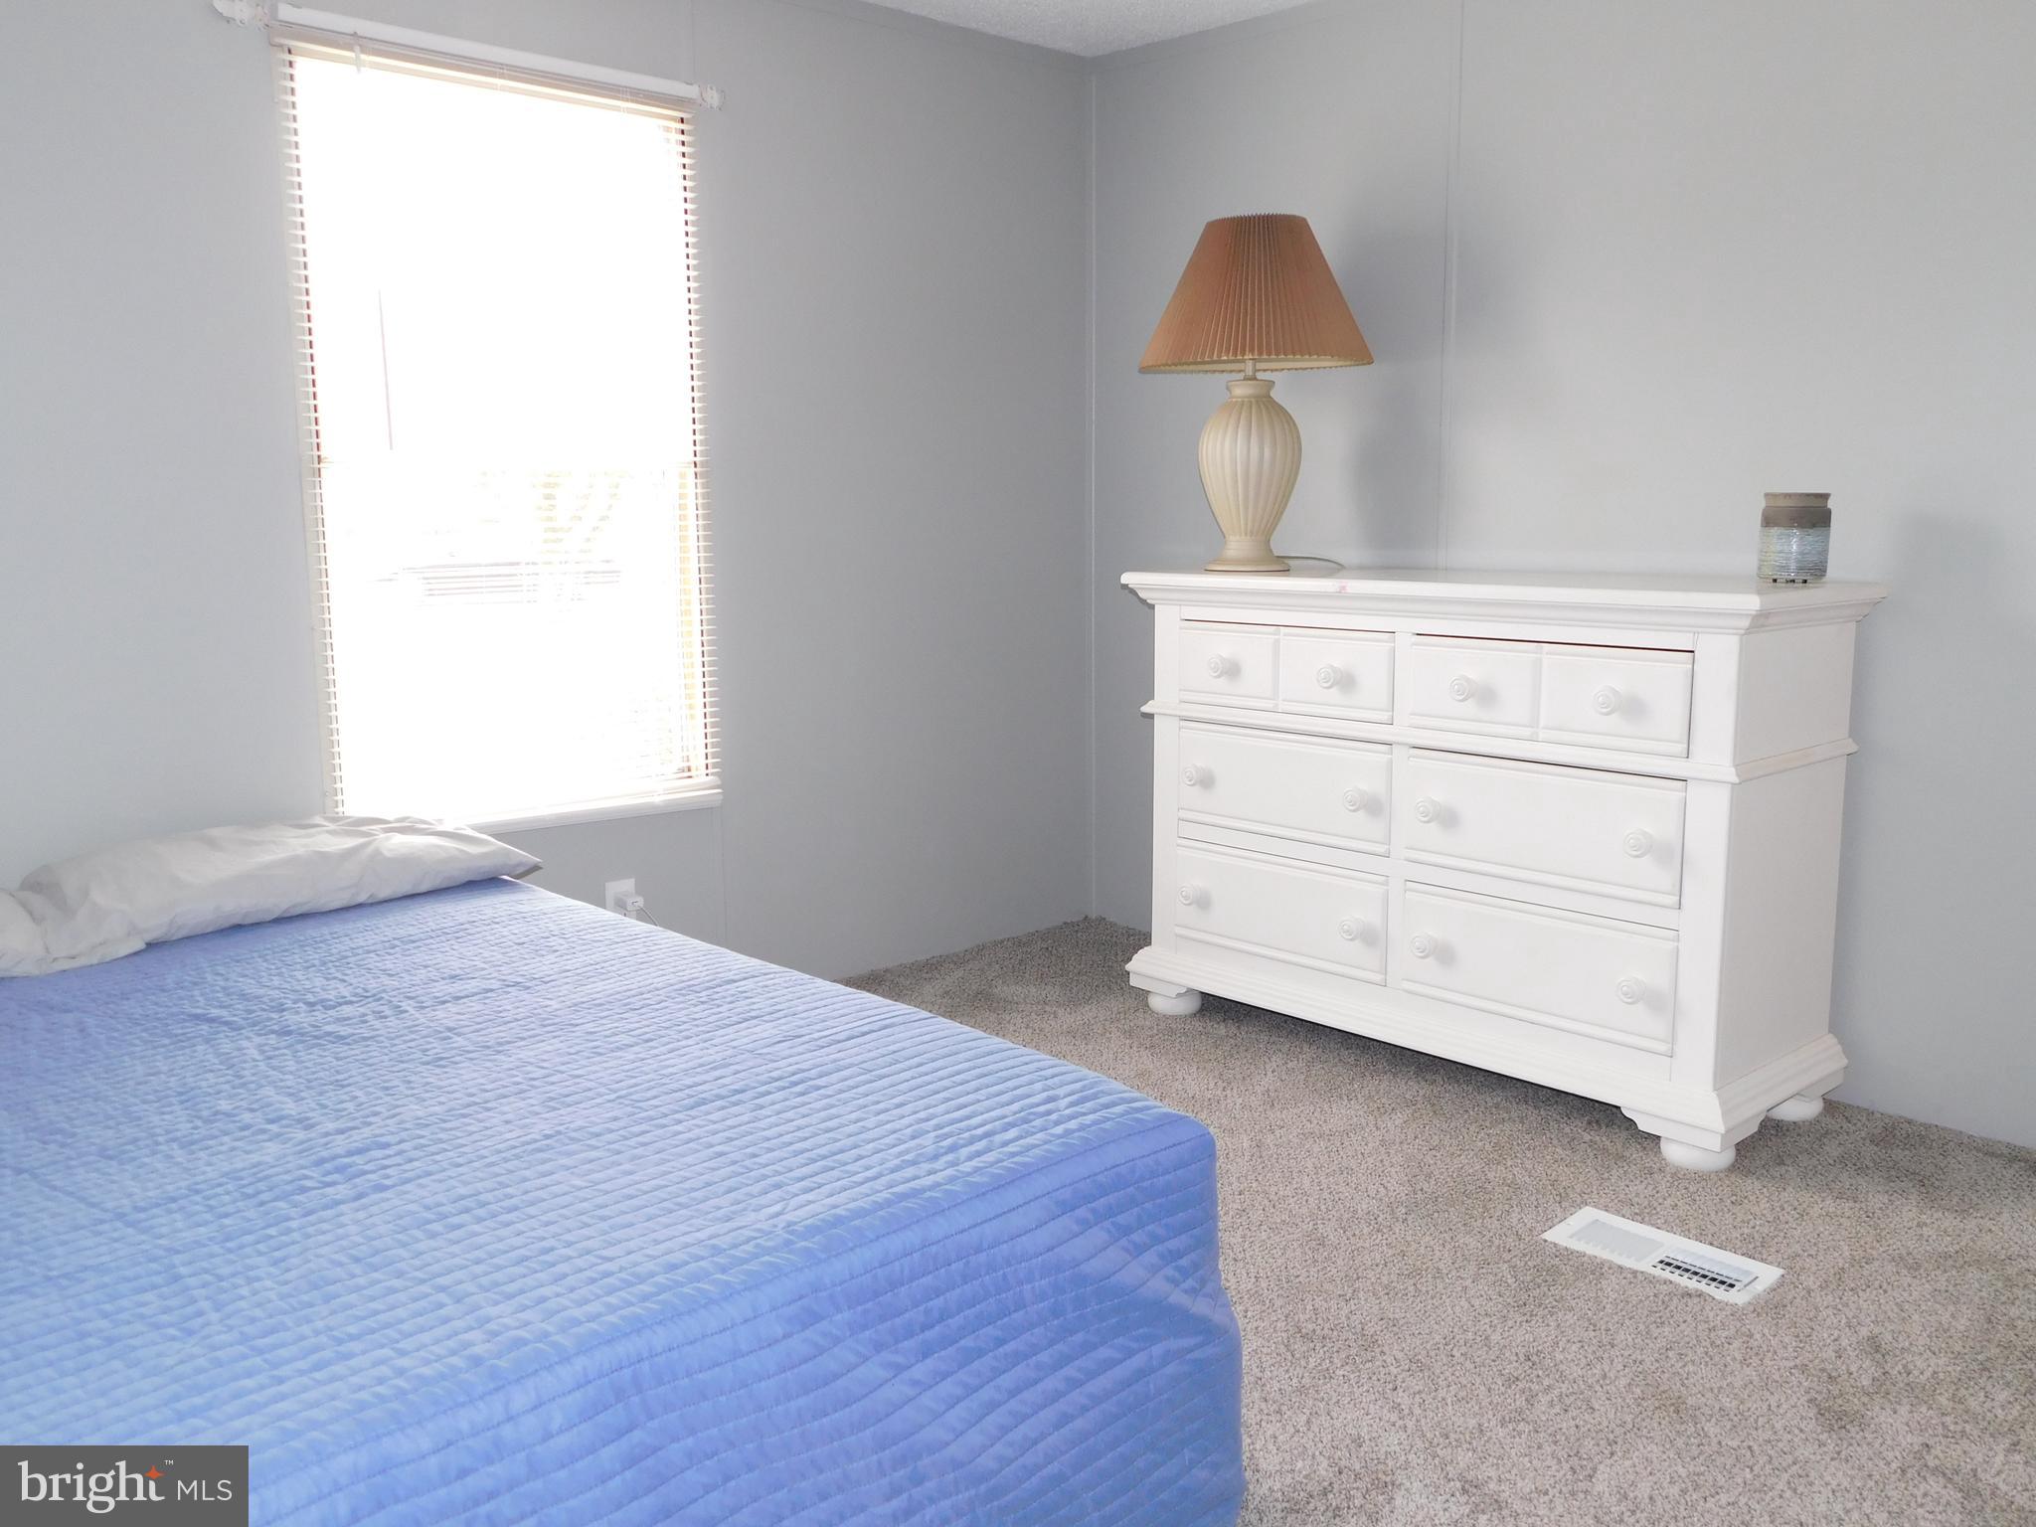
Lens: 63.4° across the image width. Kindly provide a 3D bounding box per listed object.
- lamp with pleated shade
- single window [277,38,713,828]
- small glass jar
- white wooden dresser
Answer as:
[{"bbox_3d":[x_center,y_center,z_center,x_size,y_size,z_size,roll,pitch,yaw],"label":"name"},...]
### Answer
[{"bbox_3d":[0.476,-0.757,3.390,0.477,0.719,0.477,0,9,0],"label":"lamp with pleated shade"},{"bbox_3d":[-0.923,-0.574,3.065,0.793,1.350,0.090,-9,12,-42],"label":"single window"},{"bbox_3d":[1.294,-0.376,2.754,0.119,0.148,0.119,-9,12,-42],"label":"small glass jar"},{"bbox_3d":[0.828,0.114,3.101,0.475,0.919,1.290,-8,12,-42],"label":"white wooden dresser"}]

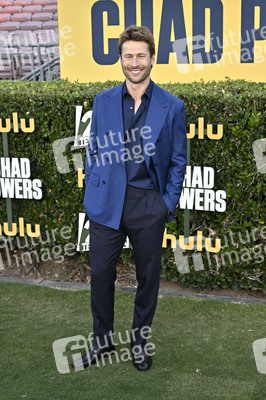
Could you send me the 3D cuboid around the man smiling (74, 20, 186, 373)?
[{"bbox_3d":[-0.025,0.016,3.038,0.590,1.830,0.380,3,14,12],"label":"man smiling"}]

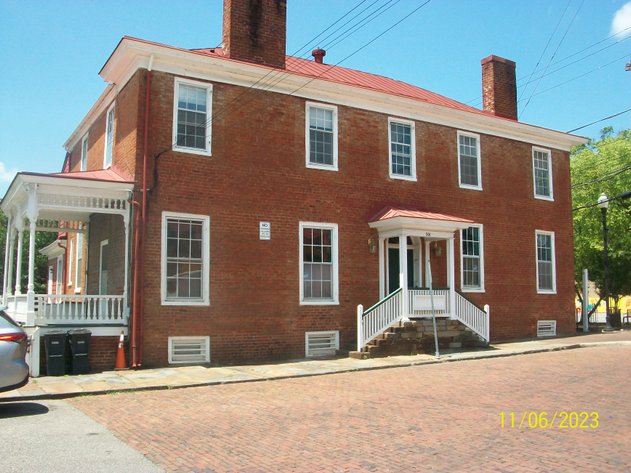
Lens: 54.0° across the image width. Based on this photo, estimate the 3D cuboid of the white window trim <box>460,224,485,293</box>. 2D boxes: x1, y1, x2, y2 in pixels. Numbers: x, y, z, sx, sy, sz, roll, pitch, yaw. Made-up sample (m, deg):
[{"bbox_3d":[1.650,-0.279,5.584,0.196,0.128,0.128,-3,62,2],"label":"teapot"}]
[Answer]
[{"bbox_3d":[4.964,0.681,19.755,1.110,2.190,0.140,4,-7,-31],"label":"white window trim"}]

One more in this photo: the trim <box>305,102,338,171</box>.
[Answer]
[{"bbox_3d":[0.184,-2.768,17.237,1.060,1.875,0.120,4,-7,-31],"label":"trim"}]

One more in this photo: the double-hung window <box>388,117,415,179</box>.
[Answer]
[{"bbox_3d":[2.602,-2.584,18.513,1.031,1.875,0.150,3,-7,-31],"label":"double-hung window"}]

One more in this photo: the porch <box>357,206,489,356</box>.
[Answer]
[{"bbox_3d":[2.912,1.172,17.399,4.804,4.180,1.496,3,-7,-31],"label":"porch"}]

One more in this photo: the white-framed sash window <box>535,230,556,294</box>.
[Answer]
[{"bbox_3d":[8.016,0.905,21.539,1.180,2.200,0.150,3,-7,-31],"label":"white-framed sash window"}]

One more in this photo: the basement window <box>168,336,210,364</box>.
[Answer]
[{"bbox_3d":[-2.982,2.693,14.690,1.020,0.635,0.110,4,-7,-31],"label":"basement window"}]

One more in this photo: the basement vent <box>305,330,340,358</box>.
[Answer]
[{"bbox_3d":[0.211,2.961,17.072,1.090,0.660,0.100,3,-6,-33],"label":"basement vent"}]

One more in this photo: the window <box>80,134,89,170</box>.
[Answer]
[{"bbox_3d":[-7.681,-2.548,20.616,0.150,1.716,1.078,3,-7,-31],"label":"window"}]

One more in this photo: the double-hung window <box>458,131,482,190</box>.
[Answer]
[{"bbox_3d":[4.972,-2.431,19.965,1.031,1.875,0.150,3,-7,-31],"label":"double-hung window"}]

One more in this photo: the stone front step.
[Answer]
[{"bbox_3d":[2.810,2.836,17.458,4.520,0.950,1.220,4,-7,-31],"label":"stone front step"}]

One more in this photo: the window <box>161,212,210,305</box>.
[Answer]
[{"bbox_3d":[-3.074,0.551,14.729,1.180,2.200,0.150,3,-7,-31],"label":"window"}]

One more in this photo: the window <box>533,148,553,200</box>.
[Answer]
[{"bbox_3d":[8.041,-2.204,21.941,1.030,1.850,0.140,4,-7,-31],"label":"window"}]

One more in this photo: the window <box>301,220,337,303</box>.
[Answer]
[{"bbox_3d":[0.111,0.745,16.799,1.250,2.215,0.120,4,-7,-31],"label":"window"}]

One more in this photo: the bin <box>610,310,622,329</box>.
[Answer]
[{"bbox_3d":[13.101,3.616,27.000,0.480,0.800,0.480,4,-7,-31],"label":"bin"}]

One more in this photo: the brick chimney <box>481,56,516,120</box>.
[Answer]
[{"bbox_3d":[6.413,-5.062,21.582,1.160,2.140,0.540,4,-7,-31],"label":"brick chimney"}]

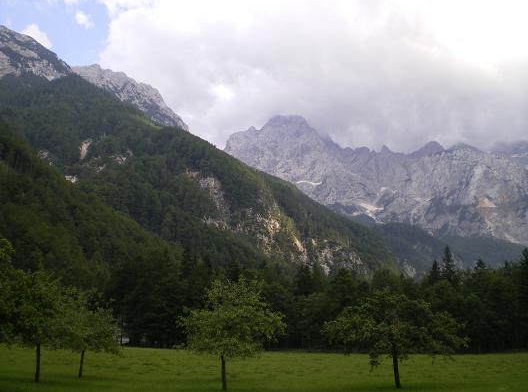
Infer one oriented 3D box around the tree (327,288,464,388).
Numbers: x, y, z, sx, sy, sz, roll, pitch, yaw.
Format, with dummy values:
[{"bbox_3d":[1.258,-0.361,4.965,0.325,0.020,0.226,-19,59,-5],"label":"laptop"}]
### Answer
[{"bbox_3d":[5.708,6.161,25.056,6.040,4.070,5.440,0,-15,0],"label":"tree"}]

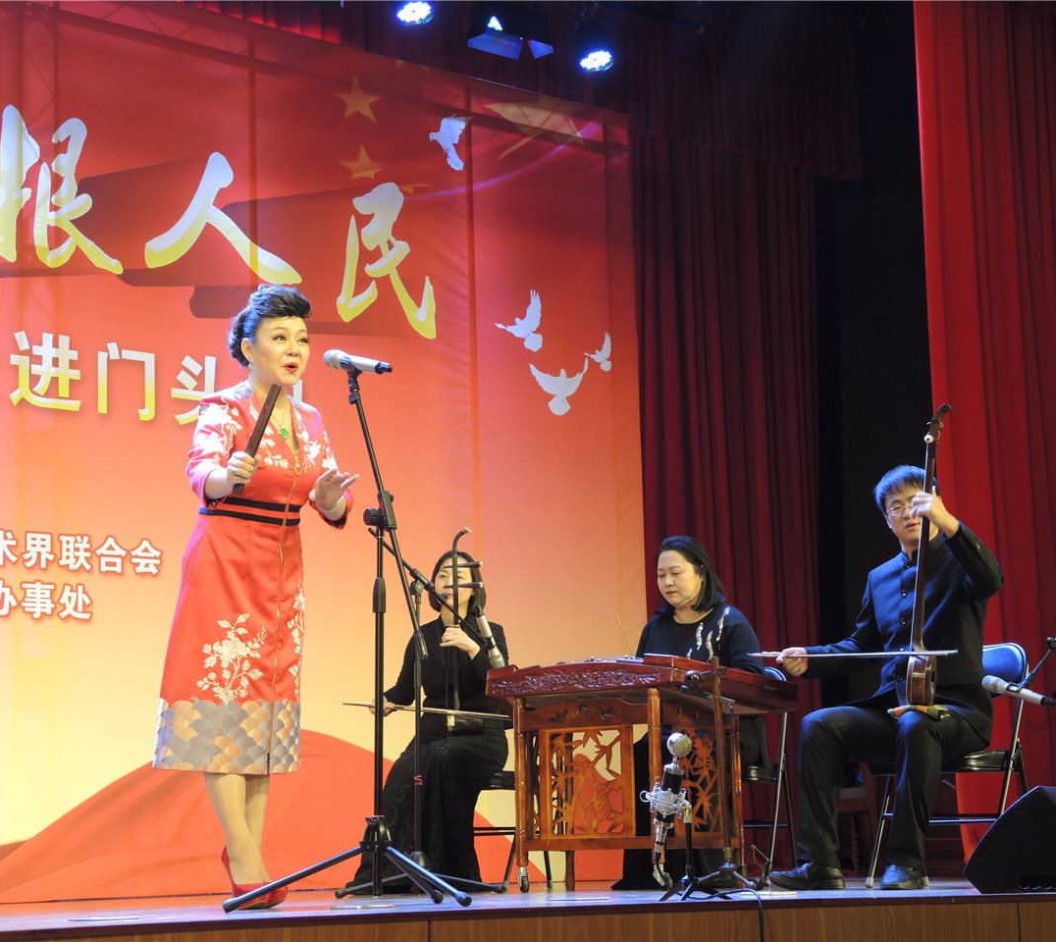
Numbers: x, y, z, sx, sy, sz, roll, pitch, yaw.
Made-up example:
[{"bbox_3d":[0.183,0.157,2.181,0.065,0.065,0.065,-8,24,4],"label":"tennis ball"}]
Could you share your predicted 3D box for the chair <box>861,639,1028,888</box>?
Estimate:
[{"bbox_3d":[1.335,0.926,7.603,0.450,0.790,0.470,-6,-10,31],"label":"chair"}]

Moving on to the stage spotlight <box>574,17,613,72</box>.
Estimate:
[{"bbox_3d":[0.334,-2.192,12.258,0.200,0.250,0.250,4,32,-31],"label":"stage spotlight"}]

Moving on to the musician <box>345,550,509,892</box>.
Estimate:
[{"bbox_3d":[-0.378,0.907,8.715,0.540,1.230,0.660,-5,-10,21],"label":"musician"}]

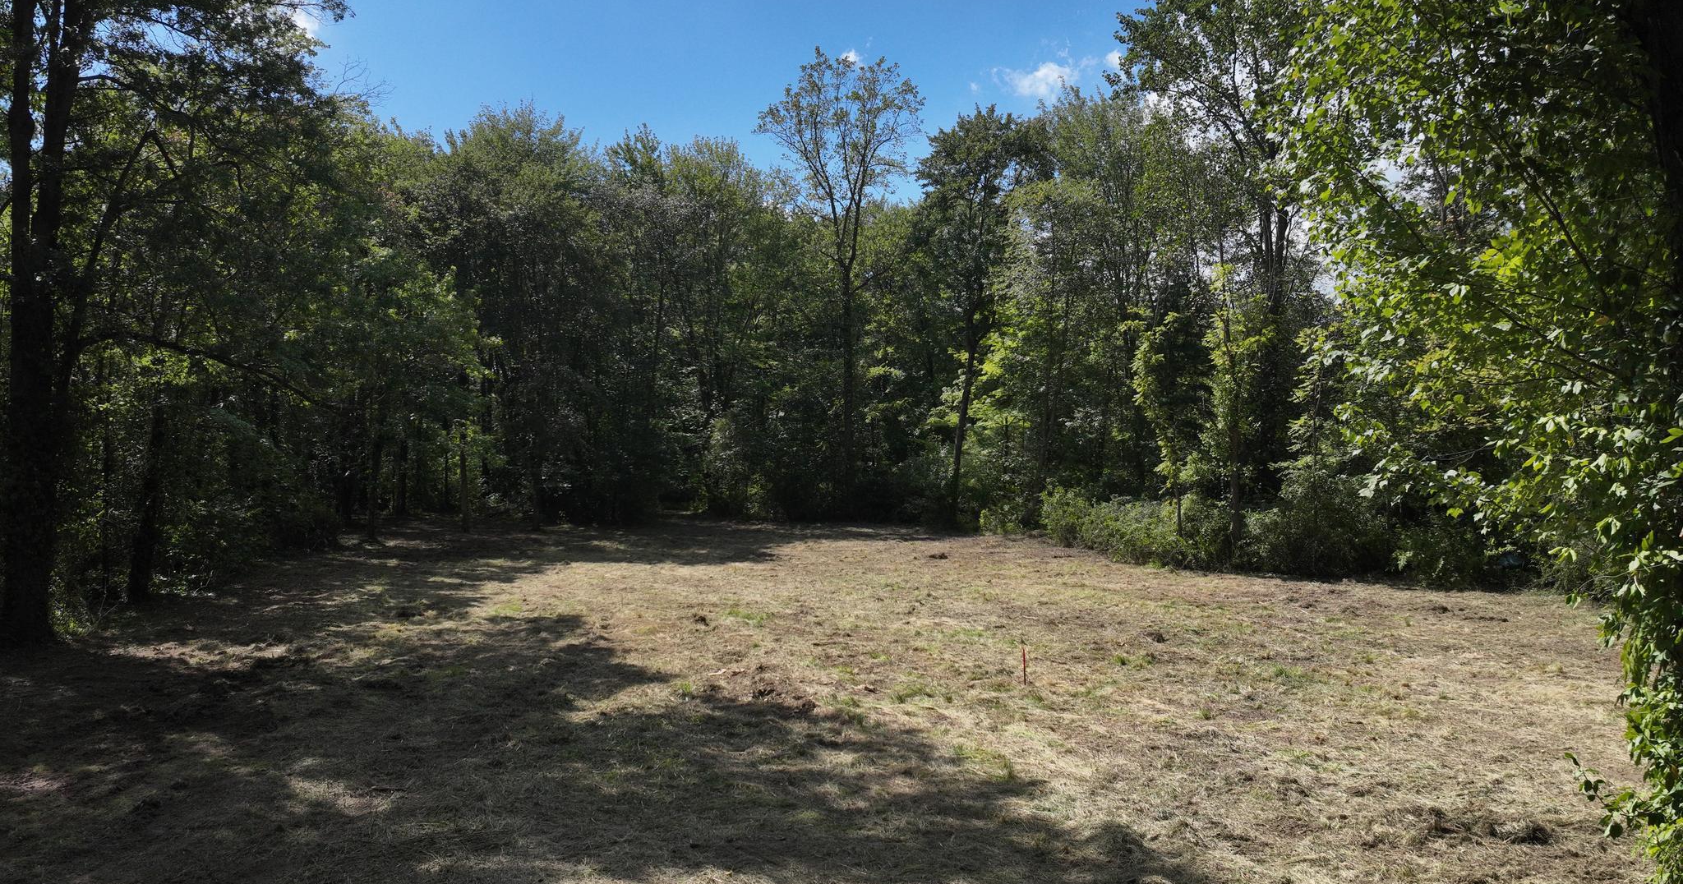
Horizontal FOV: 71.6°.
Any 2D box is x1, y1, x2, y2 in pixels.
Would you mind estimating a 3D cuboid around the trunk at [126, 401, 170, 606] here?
[{"bbox_3d":[-15.411,1.363,26.000,0.460,4.570,0.460,6,0,-30],"label":"trunk"}]

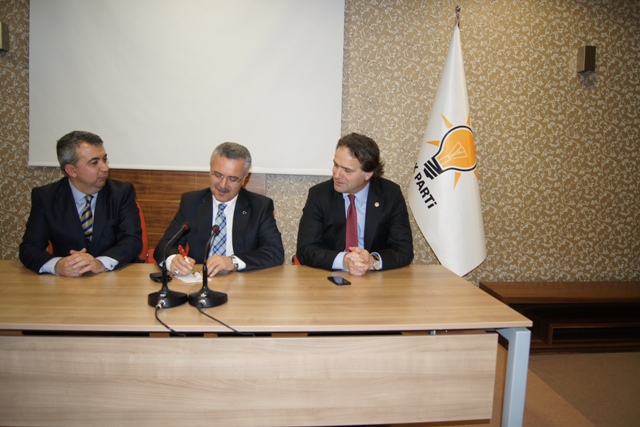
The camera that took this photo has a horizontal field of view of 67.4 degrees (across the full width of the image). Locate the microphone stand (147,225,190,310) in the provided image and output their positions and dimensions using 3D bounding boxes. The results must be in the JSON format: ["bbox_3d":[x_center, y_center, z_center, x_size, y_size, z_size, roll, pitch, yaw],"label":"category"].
[{"bbox_3d":[-0.485,0.164,1.579,0.125,0.250,0.165,3,6,12],"label":"microphone stand"}]

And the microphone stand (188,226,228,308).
[{"bbox_3d":[-0.362,0.169,1.589,0.125,0.245,0.165,3,6,7],"label":"microphone stand"}]

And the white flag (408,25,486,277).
[{"bbox_3d":[0.769,-0.332,2.884,0.470,1.550,0.250,2,6,4],"label":"white flag"}]

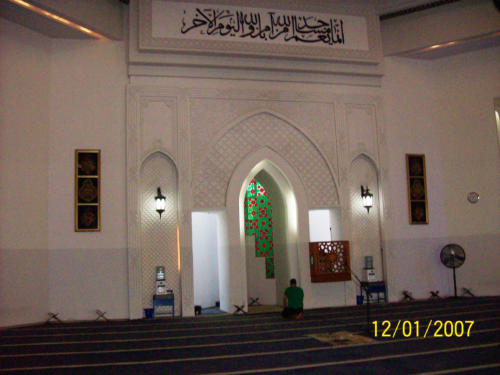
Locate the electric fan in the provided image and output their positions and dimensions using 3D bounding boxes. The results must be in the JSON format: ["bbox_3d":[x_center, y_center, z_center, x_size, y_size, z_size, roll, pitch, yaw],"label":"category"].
[{"bbox_3d":[6.011,2.492,15.329,0.695,1.559,0.447,-5,-8,16],"label":"electric fan"}]

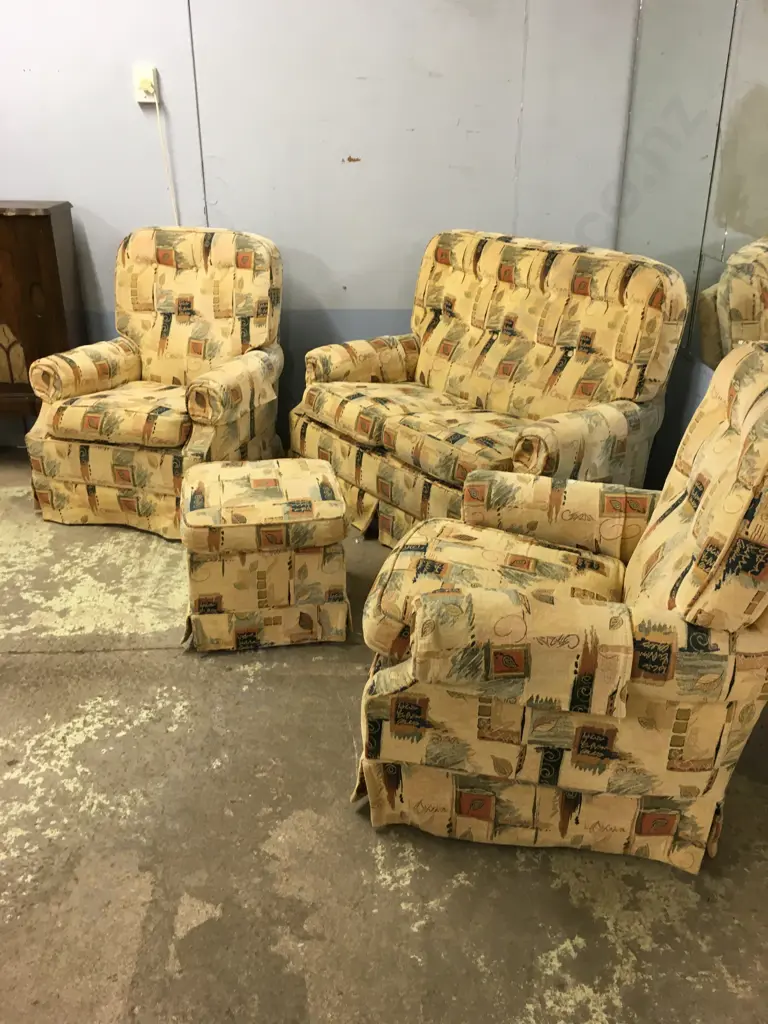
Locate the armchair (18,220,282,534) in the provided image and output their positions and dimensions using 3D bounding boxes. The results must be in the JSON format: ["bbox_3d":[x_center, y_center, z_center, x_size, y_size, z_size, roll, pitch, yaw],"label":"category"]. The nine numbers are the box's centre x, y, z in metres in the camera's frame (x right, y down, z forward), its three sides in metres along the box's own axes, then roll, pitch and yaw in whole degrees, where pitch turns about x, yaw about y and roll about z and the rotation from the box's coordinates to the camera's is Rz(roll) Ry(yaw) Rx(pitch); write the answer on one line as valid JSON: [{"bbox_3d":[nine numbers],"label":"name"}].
[{"bbox_3d":[-0.793,-0.509,3.165,0.731,0.938,0.780,8,26,16],"label":"armchair"}]

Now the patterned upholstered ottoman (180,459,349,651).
[{"bbox_3d":[-0.338,0.108,2.485,0.450,0.395,0.430,-3,25,-7],"label":"patterned upholstered ottoman"}]

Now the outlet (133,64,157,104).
[{"bbox_3d":[-0.875,-1.576,3.165,0.074,0.116,0.045,0,25,0],"label":"outlet"}]

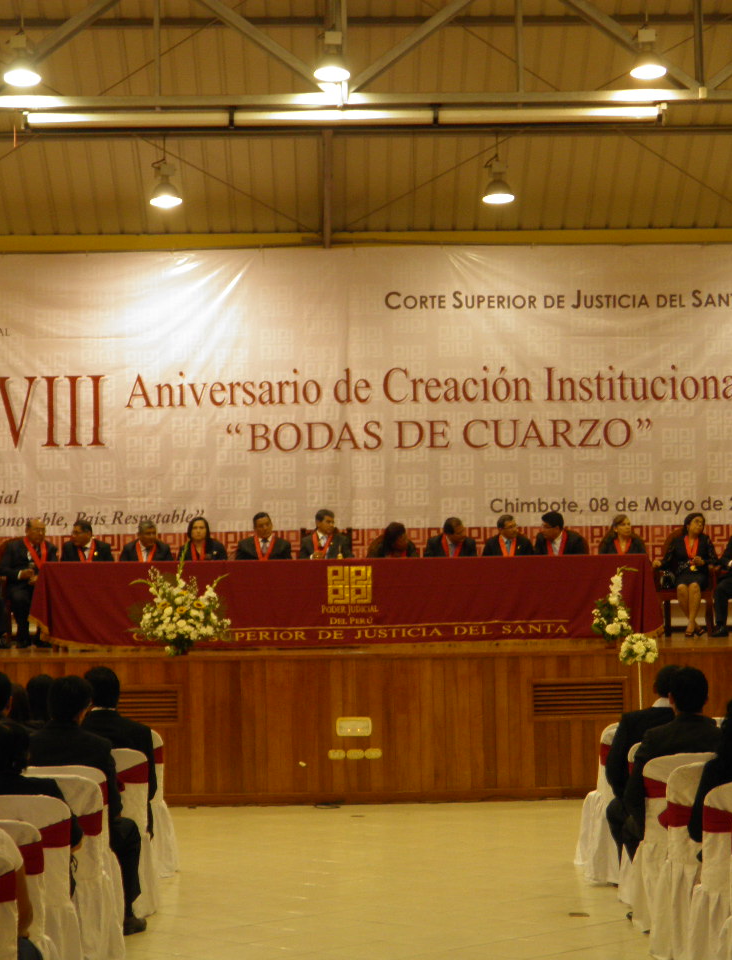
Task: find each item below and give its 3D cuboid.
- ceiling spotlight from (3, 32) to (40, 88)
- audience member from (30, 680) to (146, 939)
[{"bbox_3d":[-3.217,-3.918,21.411,0.345,0.528,0.345,-1,-3,0],"label":"ceiling spotlight"},{"bbox_3d":[-1.253,1.507,10.316,0.500,1.250,0.860,-1,-3,7],"label":"audience member"}]

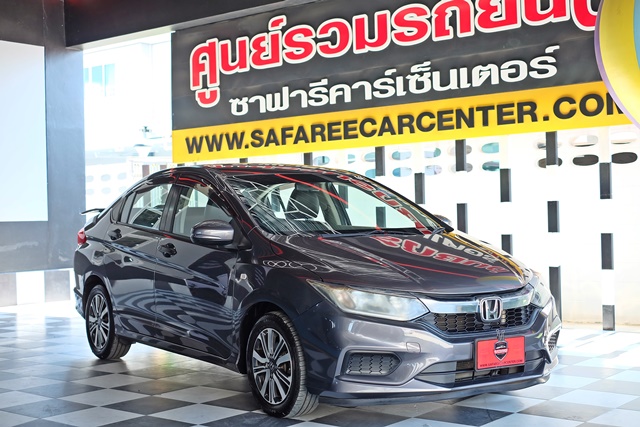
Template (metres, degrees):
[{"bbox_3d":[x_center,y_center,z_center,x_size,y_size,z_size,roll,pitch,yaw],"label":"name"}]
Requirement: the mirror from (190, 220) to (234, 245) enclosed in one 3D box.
[{"bbox_3d":[-0.636,0.113,5.544,0.250,0.150,0.140,-1,0,-34],"label":"mirror"}]

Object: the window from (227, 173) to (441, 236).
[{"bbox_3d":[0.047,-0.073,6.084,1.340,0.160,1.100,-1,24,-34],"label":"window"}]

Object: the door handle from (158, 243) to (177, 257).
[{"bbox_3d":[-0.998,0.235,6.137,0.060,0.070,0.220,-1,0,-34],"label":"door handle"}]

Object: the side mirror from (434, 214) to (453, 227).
[{"bbox_3d":[0.812,0.090,6.508,0.250,0.150,0.140,-1,0,-34],"label":"side mirror"}]

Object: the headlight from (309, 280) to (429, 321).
[{"bbox_3d":[0.238,0.439,4.808,0.400,0.200,0.540,-1,0,-34],"label":"headlight"}]

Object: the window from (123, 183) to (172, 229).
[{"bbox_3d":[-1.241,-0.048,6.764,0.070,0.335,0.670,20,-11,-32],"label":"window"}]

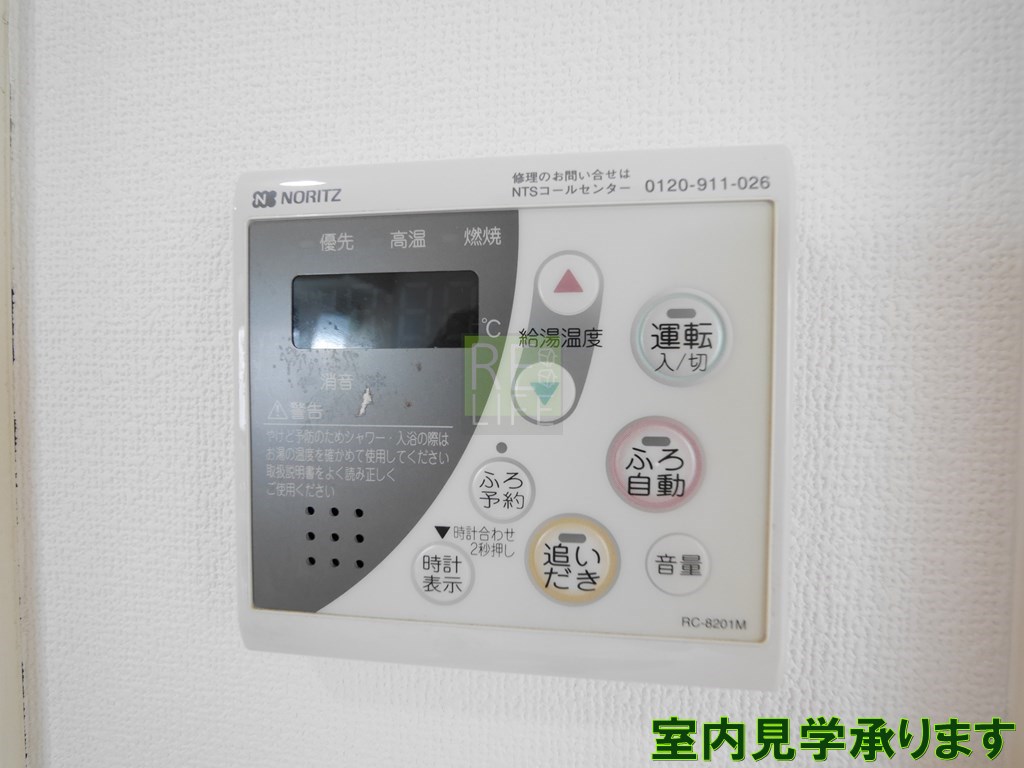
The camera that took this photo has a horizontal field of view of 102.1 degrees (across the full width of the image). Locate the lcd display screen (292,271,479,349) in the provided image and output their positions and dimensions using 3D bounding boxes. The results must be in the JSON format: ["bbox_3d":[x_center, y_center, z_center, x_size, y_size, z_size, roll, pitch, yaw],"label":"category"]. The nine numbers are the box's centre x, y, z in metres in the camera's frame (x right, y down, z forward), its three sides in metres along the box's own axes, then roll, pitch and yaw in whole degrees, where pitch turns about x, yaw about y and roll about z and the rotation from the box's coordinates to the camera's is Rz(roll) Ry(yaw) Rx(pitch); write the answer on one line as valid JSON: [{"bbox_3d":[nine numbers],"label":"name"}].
[{"bbox_3d":[-0.031,-0.018,0.102,0.047,0.018,0.004,0,1,6],"label":"lcd display screen"}]

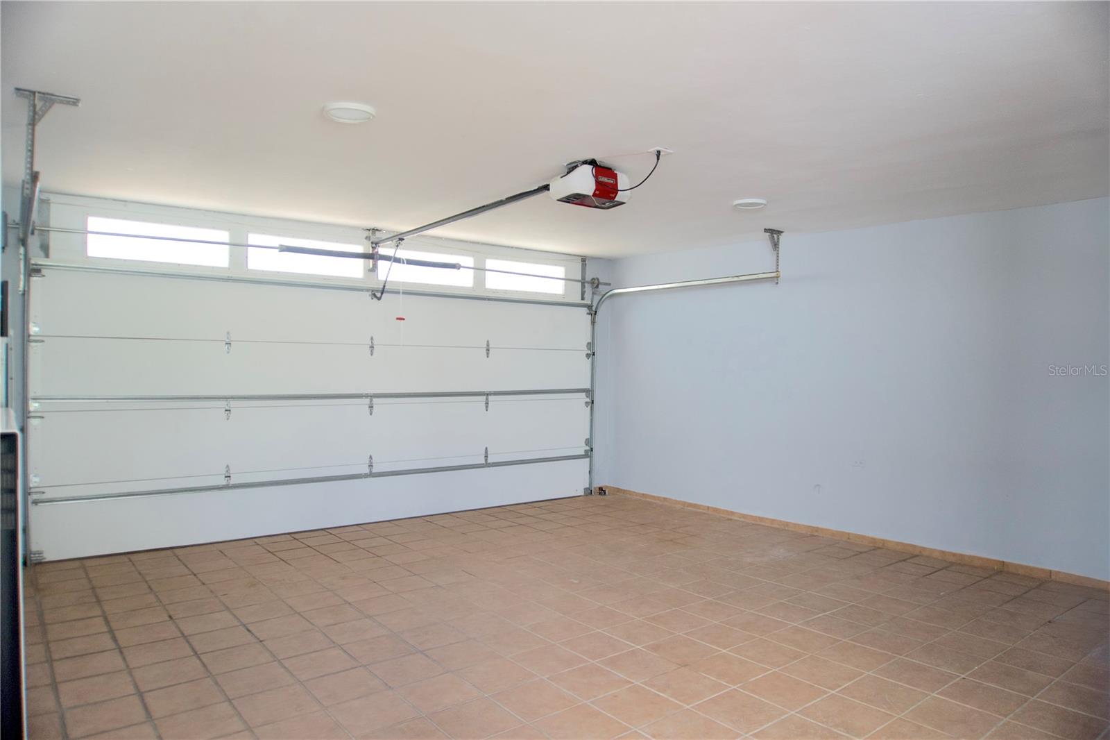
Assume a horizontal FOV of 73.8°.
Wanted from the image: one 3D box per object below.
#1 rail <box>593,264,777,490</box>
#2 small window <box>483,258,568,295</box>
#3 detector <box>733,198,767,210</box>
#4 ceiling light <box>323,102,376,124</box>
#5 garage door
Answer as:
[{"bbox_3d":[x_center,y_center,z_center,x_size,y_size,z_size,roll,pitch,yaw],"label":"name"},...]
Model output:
[{"bbox_3d":[1.131,0.261,7.065,0.090,2.170,2.420,0,0,-37],"label":"rail"},{"bbox_3d":[-0.283,-0.943,7.564,0.980,0.290,0.045,0,0,-37],"label":"small window"},{"bbox_3d":[1.305,-1.108,4.947,0.235,0.026,0.235,0,0,0],"label":"detector"},{"bbox_3d":[-0.897,-1.122,3.235,0.235,0.026,0.235,0,0,0],"label":"ceiling light"},{"bbox_3d":[-1.620,0.195,6.528,4.950,2.300,0.110,0,0,-37],"label":"garage door"}]

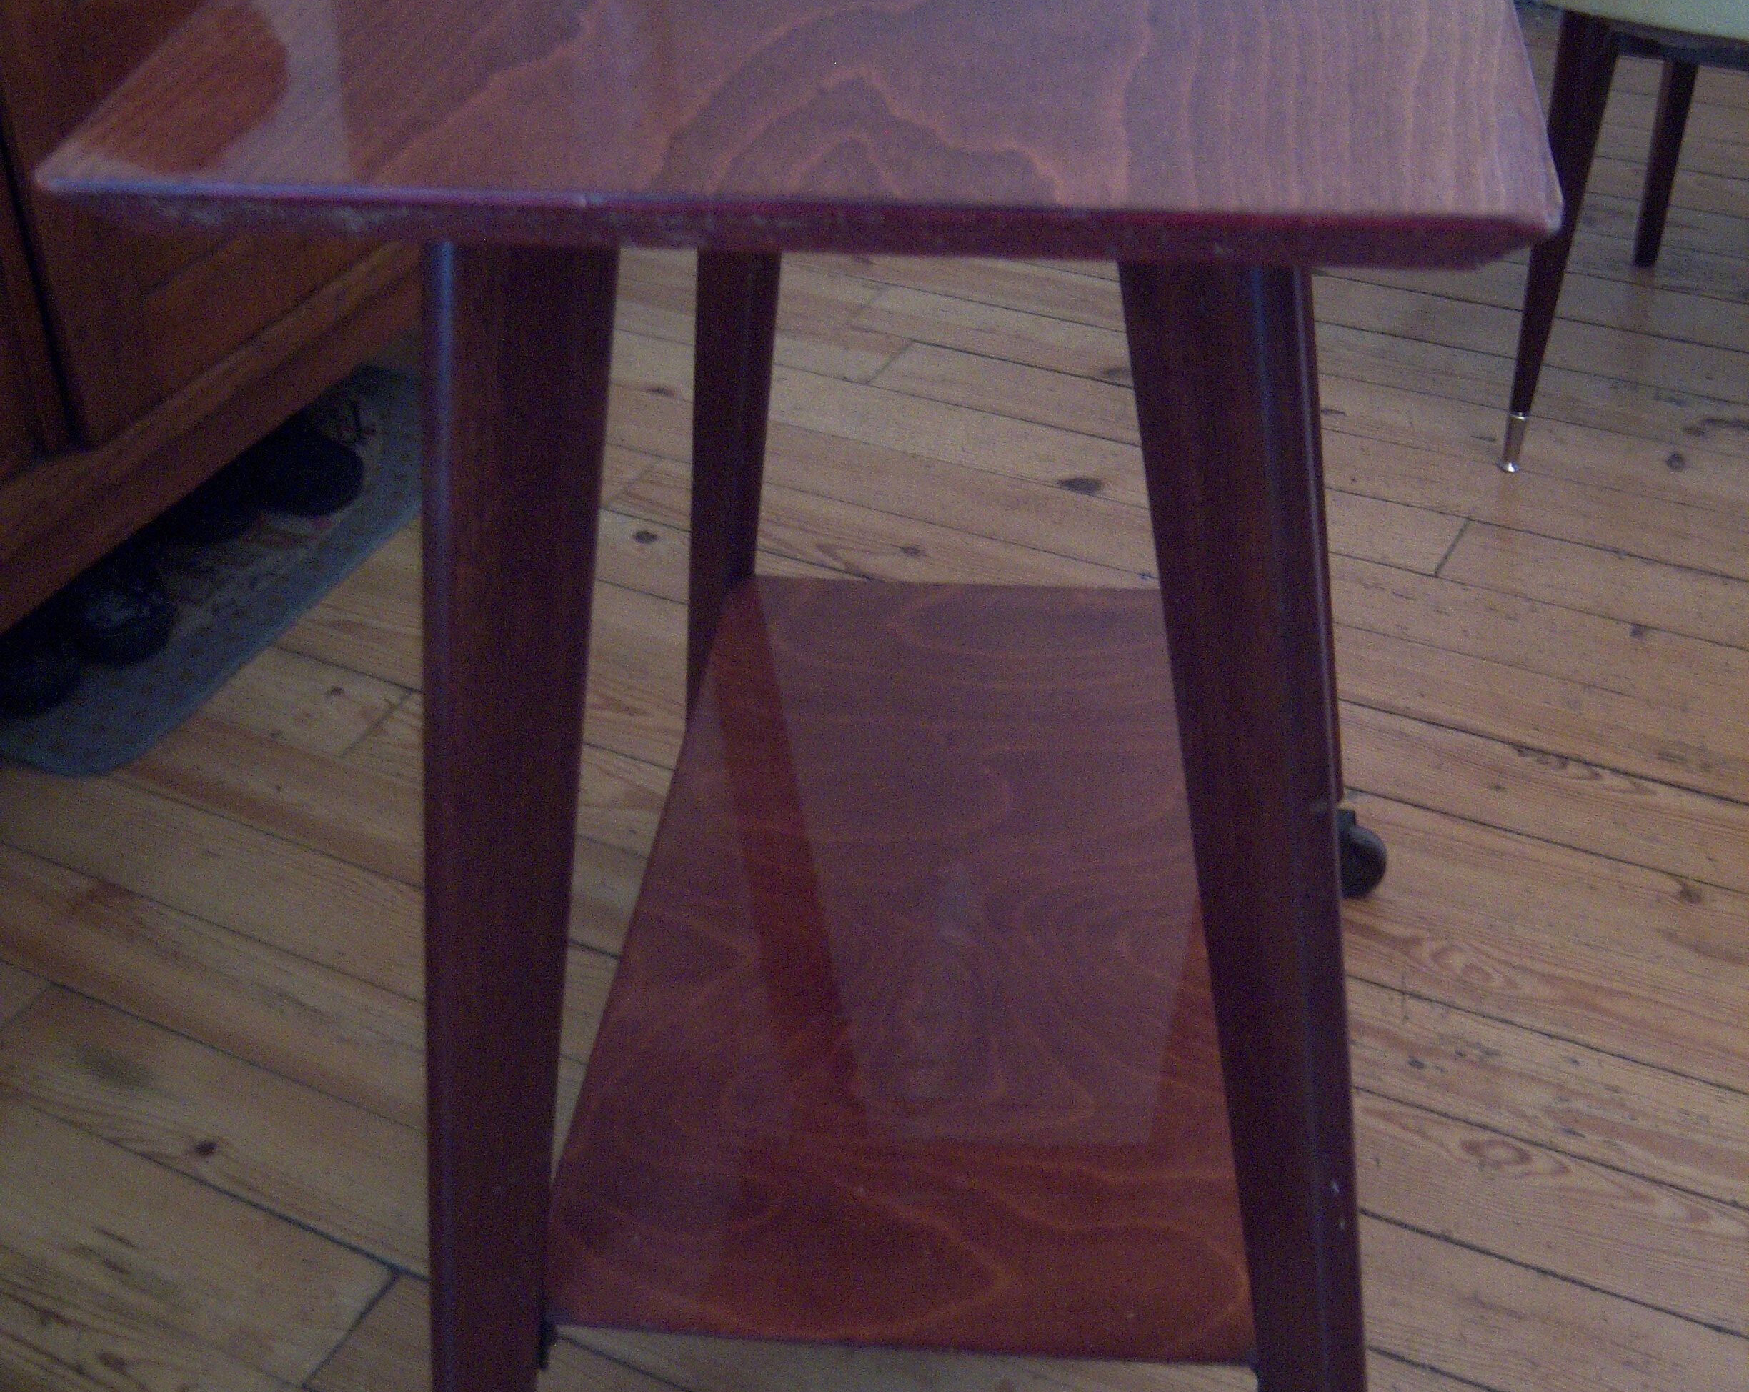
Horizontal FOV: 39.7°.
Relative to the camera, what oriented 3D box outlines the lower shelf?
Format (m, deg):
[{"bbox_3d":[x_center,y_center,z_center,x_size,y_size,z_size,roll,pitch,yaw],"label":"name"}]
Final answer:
[{"bbox_3d":[0.043,0.108,1.234,0.324,0.018,0.570,2,36,7],"label":"lower shelf"}]

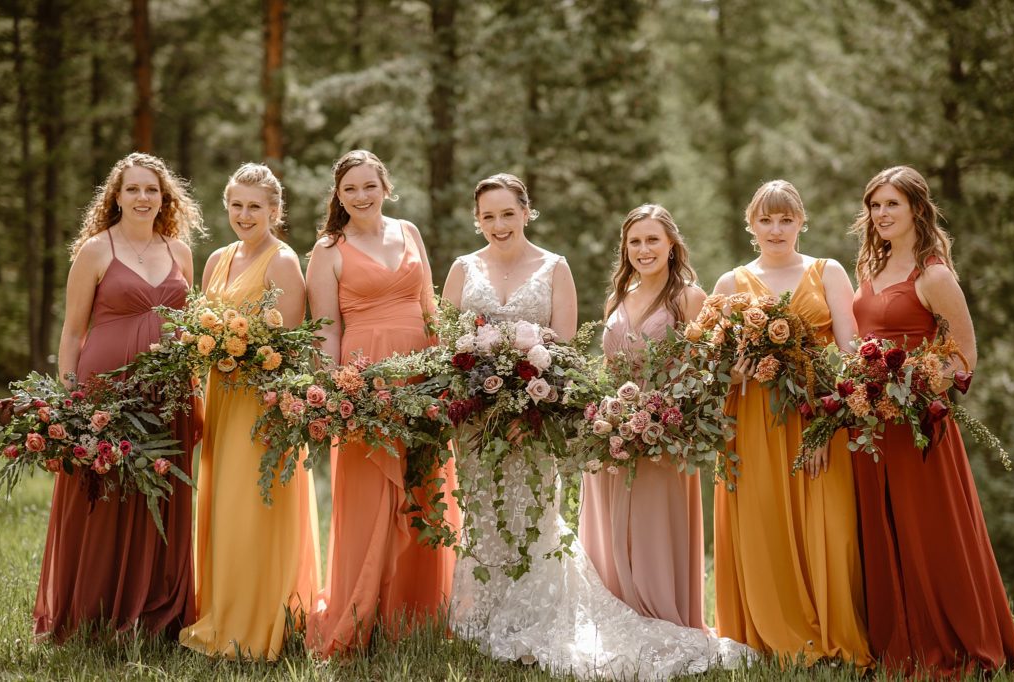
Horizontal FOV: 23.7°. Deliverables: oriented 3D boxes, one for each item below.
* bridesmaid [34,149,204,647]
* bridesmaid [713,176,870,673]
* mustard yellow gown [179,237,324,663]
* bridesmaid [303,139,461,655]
[{"bbox_3d":[-1.334,0.180,8.300,0.530,1.660,0.450,-1,2,-25],"label":"bridesmaid"},{"bbox_3d":[0.956,0.263,8.140,0.529,1.587,0.520,0,2,8],"label":"bridesmaid"},{"bbox_3d":[-0.867,0.363,8.170,0.460,1.390,0.450,0,2,18],"label":"mustard yellow gown"},{"bbox_3d":[-0.426,0.202,8.200,0.490,1.700,0.450,-1,2,-25],"label":"bridesmaid"}]

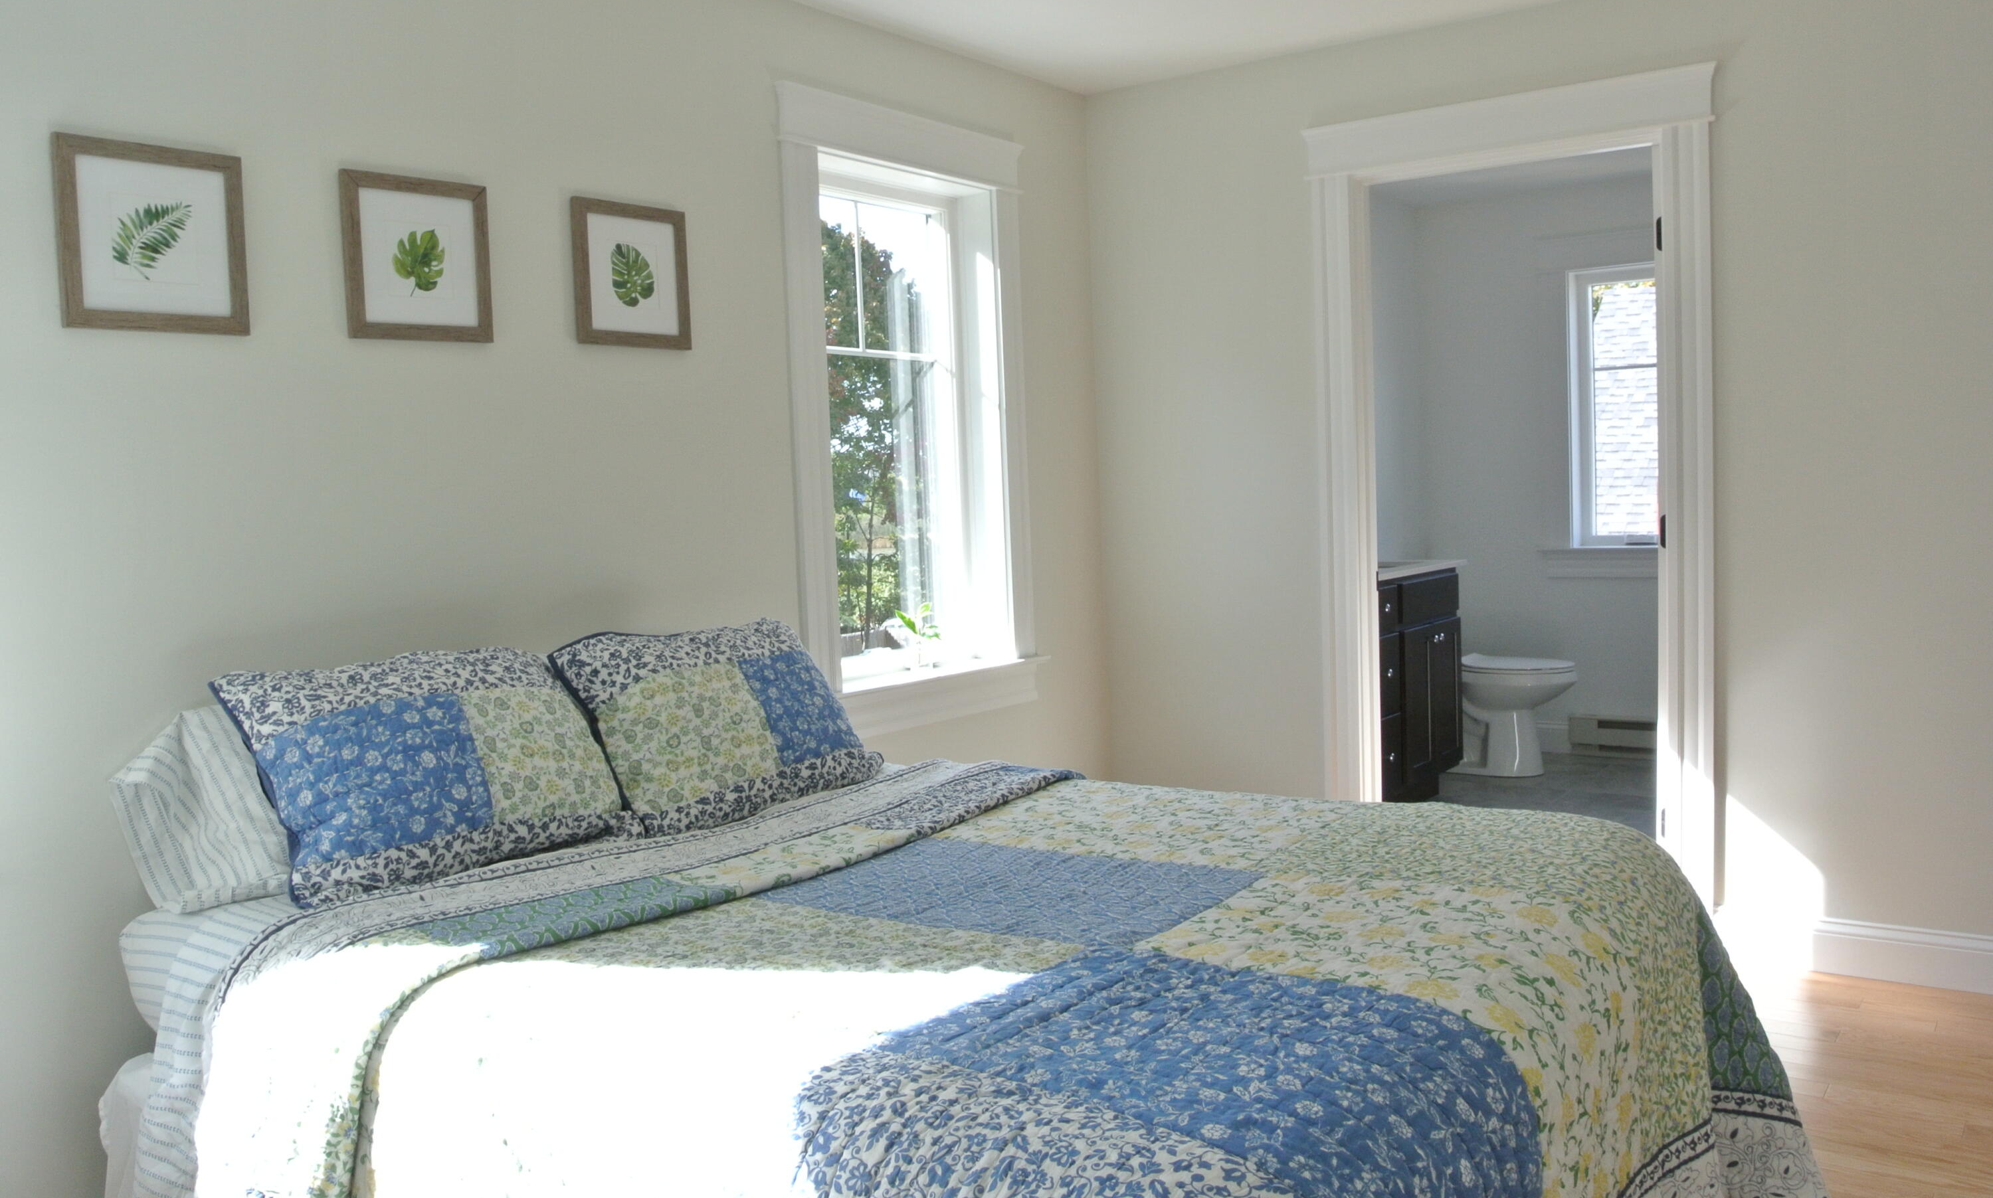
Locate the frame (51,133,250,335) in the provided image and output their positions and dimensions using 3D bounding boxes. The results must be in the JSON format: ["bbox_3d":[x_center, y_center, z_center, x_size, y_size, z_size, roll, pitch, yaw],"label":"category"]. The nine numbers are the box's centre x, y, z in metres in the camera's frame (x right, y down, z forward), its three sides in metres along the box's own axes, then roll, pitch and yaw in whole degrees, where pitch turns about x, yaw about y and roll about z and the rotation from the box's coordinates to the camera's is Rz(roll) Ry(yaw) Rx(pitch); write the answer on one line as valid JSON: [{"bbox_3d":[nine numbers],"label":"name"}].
[{"bbox_3d":[-1.360,-0.583,2.412,0.025,0.289,0.284,1,6,36],"label":"frame"}]

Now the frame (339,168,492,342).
[{"bbox_3d":[-1.079,-0.641,2.791,0.025,0.292,0.289,1,6,36],"label":"frame"}]

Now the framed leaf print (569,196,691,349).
[{"bbox_3d":[-0.776,-0.688,3.186,0.025,0.297,0.296,1,6,36],"label":"framed leaf print"}]

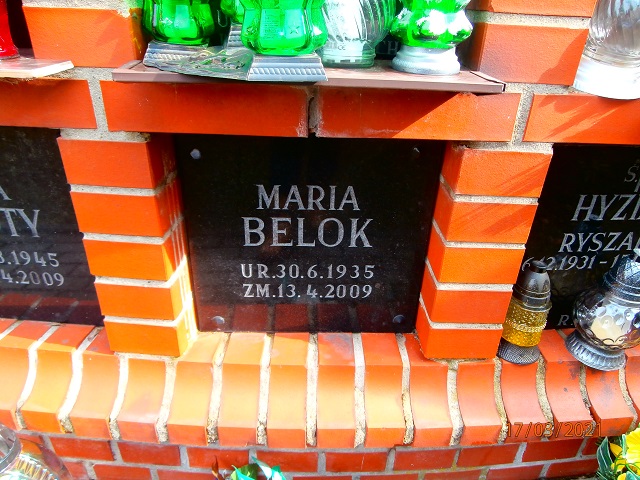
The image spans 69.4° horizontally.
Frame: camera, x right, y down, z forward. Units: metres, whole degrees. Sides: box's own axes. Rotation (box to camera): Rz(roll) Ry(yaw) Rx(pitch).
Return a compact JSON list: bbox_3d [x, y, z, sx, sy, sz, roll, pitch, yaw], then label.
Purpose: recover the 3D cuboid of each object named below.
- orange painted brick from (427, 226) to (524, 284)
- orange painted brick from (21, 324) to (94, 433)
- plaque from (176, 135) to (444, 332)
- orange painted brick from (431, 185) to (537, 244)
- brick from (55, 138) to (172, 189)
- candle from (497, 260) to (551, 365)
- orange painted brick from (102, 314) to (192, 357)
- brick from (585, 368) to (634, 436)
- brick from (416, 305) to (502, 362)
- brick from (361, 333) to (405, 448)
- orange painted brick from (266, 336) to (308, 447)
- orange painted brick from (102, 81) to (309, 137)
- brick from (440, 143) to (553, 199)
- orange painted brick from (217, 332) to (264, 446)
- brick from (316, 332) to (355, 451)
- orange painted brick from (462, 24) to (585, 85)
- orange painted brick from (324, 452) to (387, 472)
[{"bbox_3d":[0.246,0.015,0.758,0.118,0.063,0.115,1,29,-2],"label":"orange painted brick"},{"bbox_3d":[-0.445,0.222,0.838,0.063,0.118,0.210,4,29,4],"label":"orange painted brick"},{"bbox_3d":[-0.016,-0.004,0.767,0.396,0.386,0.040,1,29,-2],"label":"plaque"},{"bbox_3d":[0.248,-0.052,0.721,0.118,0.063,0.115,1,29,-2],"label":"orange painted brick"},{"bbox_3d":[-0.275,-0.147,0.700,0.120,0.063,0.200,3,29,3],"label":"brick"},{"bbox_3d":[0.349,0.117,0.781,0.080,0.172,0.080,1,29,-1],"label":"candle"},{"bbox_3d":[-0.288,0.136,0.811,0.118,0.063,0.115,3,29,2],"label":"orange painted brick"},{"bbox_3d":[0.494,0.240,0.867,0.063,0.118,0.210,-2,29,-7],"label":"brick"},{"bbox_3d":[0.242,0.147,0.832,0.118,0.063,0.115,1,29,-2],"label":"brick"},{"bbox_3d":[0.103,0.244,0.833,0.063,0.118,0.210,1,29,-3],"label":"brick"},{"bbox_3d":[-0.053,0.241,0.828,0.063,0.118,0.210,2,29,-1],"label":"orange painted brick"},{"bbox_3d":[-0.140,-0.190,0.625,0.250,0.063,0.120,2,29,0],"label":"orange painted brick"},{"bbox_3d":[0.243,-0.137,0.710,0.120,0.063,0.200,0,29,-3],"label":"brick"},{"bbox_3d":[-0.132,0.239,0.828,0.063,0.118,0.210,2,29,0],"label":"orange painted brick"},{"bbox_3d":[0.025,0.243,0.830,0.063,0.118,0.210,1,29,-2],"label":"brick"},{"bbox_3d":[0.255,-0.250,0.611,0.119,0.064,0.115,1,29,-2],"label":"orange painted brick"},{"bbox_3d":[0.070,0.401,0.950,0.118,0.060,0.125,1,29,-2],"label":"orange painted brick"}]

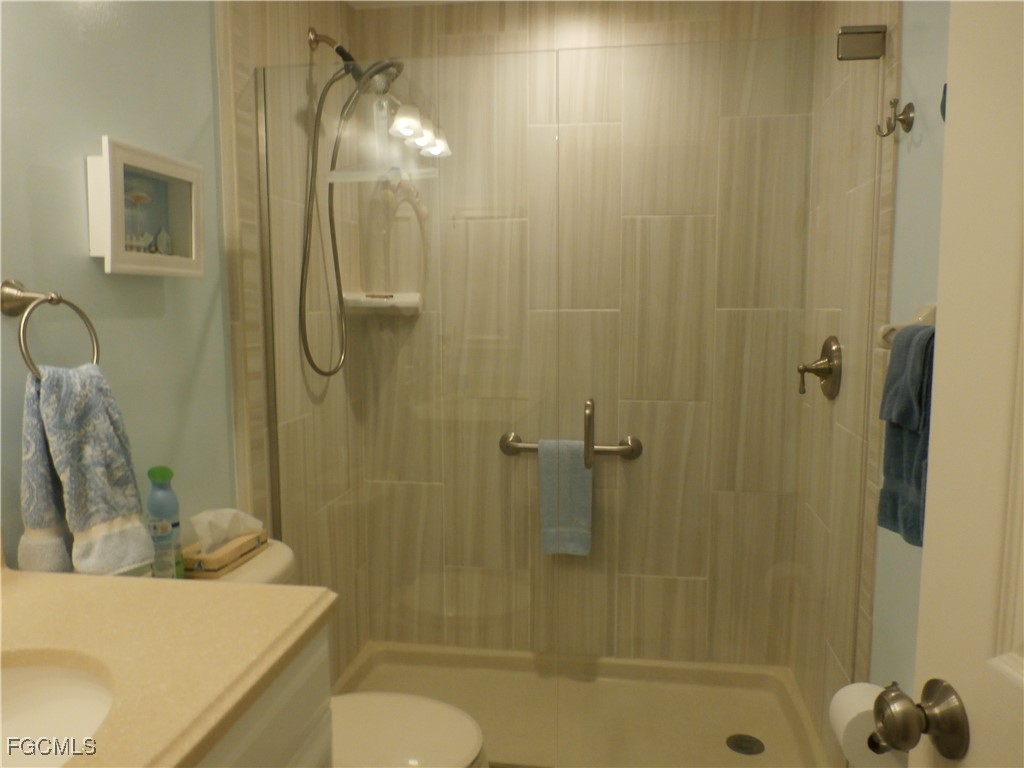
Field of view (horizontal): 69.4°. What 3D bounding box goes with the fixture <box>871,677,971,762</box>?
[{"bbox_3d":[0.367,0.308,0.678,0.066,0.067,0.067,-1,6,-4],"label":"fixture"}]

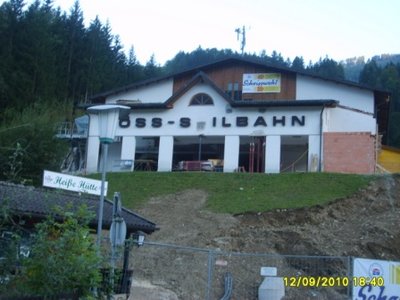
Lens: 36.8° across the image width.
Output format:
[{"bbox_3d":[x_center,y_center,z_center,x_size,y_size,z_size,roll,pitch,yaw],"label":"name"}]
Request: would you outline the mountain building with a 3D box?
[{"bbox_3d":[3.744,-1.754,54.969,25.428,9.912,17.000,0,-10,14],"label":"mountain building"}]

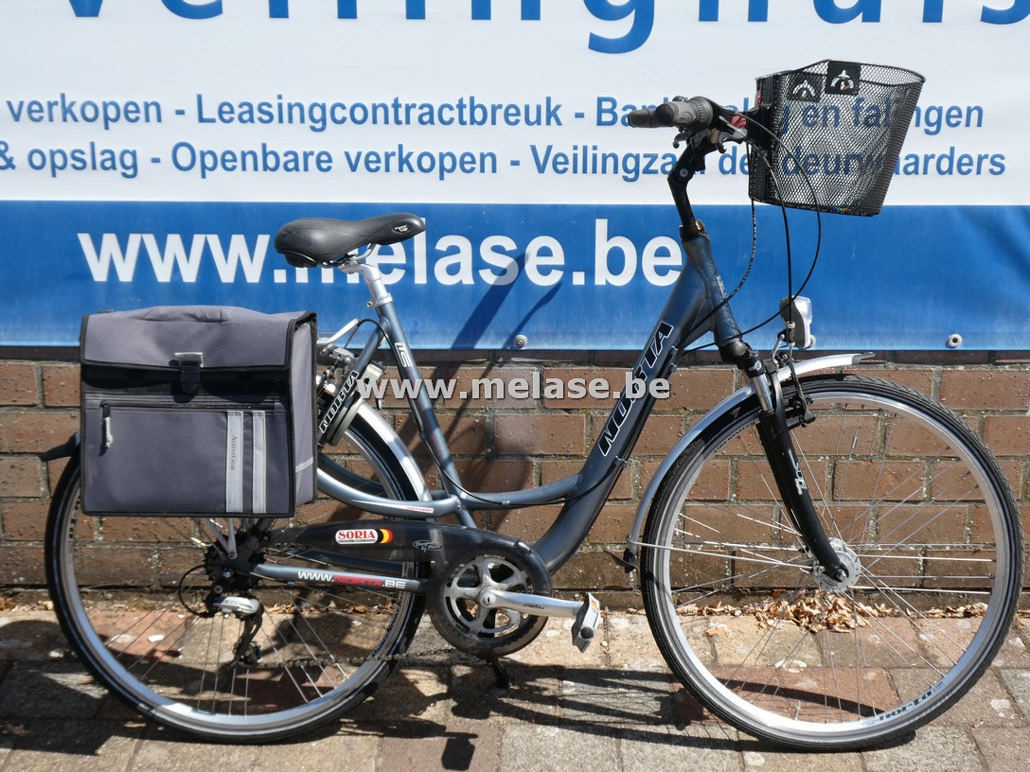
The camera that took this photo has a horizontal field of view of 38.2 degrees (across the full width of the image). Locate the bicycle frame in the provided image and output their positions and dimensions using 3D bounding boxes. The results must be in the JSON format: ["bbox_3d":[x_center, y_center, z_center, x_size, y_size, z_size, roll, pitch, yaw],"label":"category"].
[{"bbox_3d":[0.062,-0.031,2.648,1.075,0.840,0.160,0,8,0],"label":"bicycle frame"}]

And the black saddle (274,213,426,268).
[{"bbox_3d":[-0.292,-0.258,2.628,0.268,0.095,0.190,-2,7,2],"label":"black saddle"}]

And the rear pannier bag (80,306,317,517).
[{"bbox_3d":[-0.536,0.036,2.550,0.345,0.335,0.165,1,8,4],"label":"rear pannier bag"}]

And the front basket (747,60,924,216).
[{"bbox_3d":[0.555,-0.429,2.590,0.285,0.250,0.335,6,8,0],"label":"front basket"}]

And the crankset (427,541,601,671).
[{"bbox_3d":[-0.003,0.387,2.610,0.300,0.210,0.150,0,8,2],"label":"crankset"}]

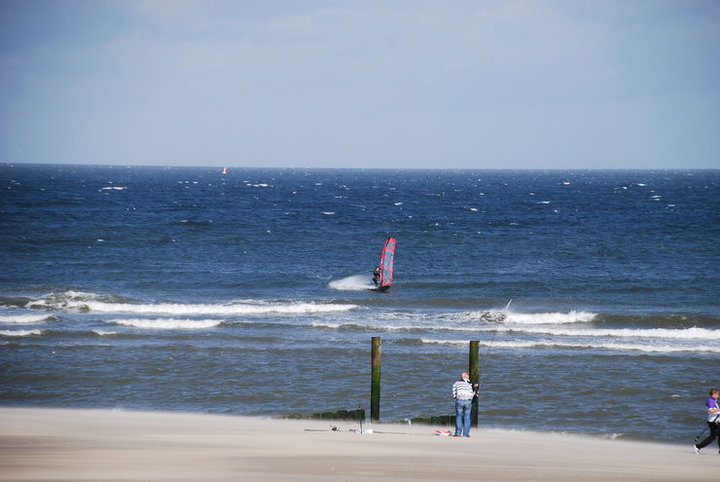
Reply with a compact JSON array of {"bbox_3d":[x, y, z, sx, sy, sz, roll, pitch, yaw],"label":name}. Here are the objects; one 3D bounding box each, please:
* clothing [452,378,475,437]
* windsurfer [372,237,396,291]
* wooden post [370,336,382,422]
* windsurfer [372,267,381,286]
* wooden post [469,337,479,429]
[{"bbox_3d":[2.775,4.464,104.500,0.520,1.550,0.400,1,1,30],"label":"clothing"},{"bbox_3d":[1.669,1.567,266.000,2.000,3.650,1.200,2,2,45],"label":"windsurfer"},{"bbox_3d":[0.463,3.937,111.000,0.250,2.400,0.250,0,1,0],"label":"wooden post"},{"bbox_3d":[1.138,2.418,266.000,0.600,1.380,0.550,1,1,30],"label":"windsurfer"},{"bbox_3d":[3.168,3.979,108.500,0.250,2.420,0.250,0,1,0],"label":"wooden post"}]

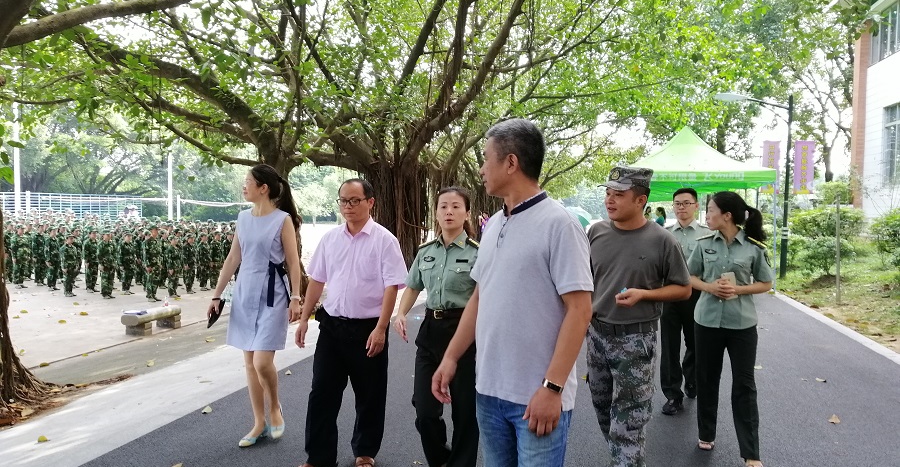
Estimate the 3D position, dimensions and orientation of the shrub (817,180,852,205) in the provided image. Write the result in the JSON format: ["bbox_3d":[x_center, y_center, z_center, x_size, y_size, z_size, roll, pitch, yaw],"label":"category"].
[{"bbox_3d":[13.651,-1.456,24.000,1.300,0.900,1.200,1,2,14],"label":"shrub"}]

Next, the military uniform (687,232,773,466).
[{"bbox_3d":[1.687,0.659,4.050,0.500,1.370,0.420,1,2,22],"label":"military uniform"}]

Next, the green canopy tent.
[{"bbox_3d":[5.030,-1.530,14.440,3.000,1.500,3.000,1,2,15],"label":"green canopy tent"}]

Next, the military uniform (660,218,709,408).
[{"bbox_3d":[1.847,0.594,5.280,0.480,1.450,0.420,1,2,15],"label":"military uniform"}]

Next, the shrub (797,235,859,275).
[{"bbox_3d":[8.080,0.470,14.500,1.350,0.880,1.250,1,2,15],"label":"shrub"}]

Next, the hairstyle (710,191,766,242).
[{"bbox_3d":[1.770,-0.104,4.150,0.330,0.320,0.200,1,2,6],"label":"hairstyle"}]

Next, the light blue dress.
[{"bbox_3d":[-1.176,0.282,4.150,0.410,0.870,0.330,1,2,18],"label":"light blue dress"}]

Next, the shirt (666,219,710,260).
[{"bbox_3d":[1.840,0.120,5.240,0.500,0.480,0.280,1,2,17],"label":"shirt"}]

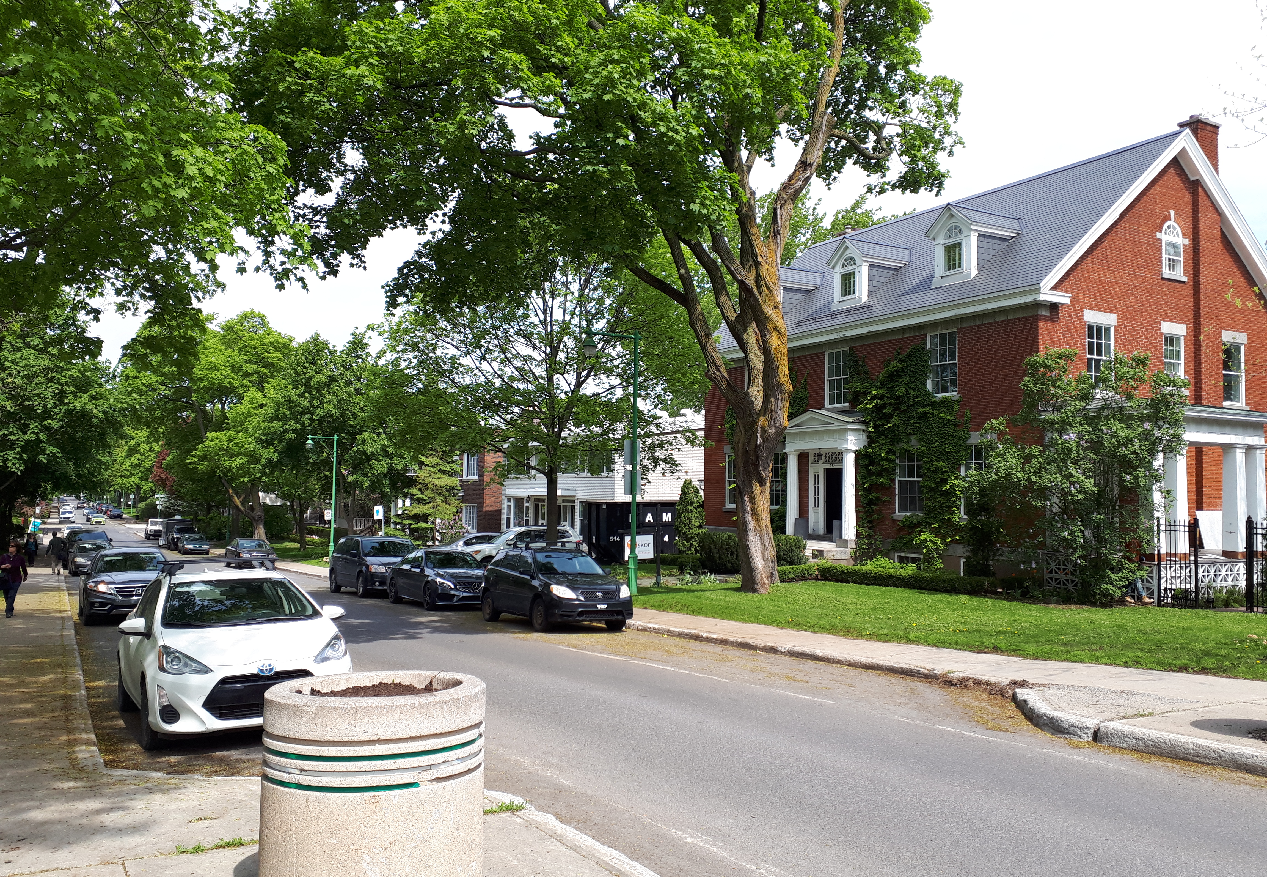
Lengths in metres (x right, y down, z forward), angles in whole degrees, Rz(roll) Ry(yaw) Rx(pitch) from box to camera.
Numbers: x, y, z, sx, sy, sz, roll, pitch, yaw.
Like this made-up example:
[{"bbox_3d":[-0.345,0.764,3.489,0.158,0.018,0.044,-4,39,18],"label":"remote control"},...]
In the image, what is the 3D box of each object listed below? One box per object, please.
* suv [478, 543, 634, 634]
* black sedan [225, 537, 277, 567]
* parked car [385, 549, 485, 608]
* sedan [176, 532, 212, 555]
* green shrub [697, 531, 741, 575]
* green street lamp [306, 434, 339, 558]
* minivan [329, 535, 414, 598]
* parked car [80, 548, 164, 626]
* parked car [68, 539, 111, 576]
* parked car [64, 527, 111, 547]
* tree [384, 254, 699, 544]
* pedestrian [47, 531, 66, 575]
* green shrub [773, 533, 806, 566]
[{"bbox_3d":[-1.650,2.961,20.088,1.790,1.590,4.350,3,-6,-30],"label":"suv"},{"bbox_3d":[-19.283,5.774,49.808,1.800,1.450,4.650,3,-6,-31],"label":"black sedan"},{"bbox_3d":[-5.047,3.673,25.996,1.820,1.440,4.690,3,-7,-30],"label":"parked car"},{"bbox_3d":[-30.270,7.268,68.142,1.710,1.380,4.400,3,-5,-30],"label":"sedan"},{"bbox_3d":[2.655,3.505,30.300,1.400,1.320,1.450,1,-3,0],"label":"green shrub"},{"bbox_3d":[-15.050,2.890,47.700,1.570,6.250,0.380,2,-3,-30],"label":"green street lamp"},{"bbox_3d":[-8.242,4.098,31.628,2.000,1.750,5.150,3,-7,-31],"label":"minivan"},{"bbox_3d":[-11.493,3.246,22.512,1.900,1.660,4.950,3,-7,-31],"label":"parked car"},{"bbox_3d":[-24.070,5.329,44.081,1.780,1.420,4.650,3,-6,-31],"label":"parked car"},{"bbox_3d":[-26.214,5.329,47.500,1.930,1.760,4.850,3,-5,-31],"label":"parked car"},{"bbox_3d":[-2.950,-0.868,31.500,10.000,10.300,10.200,1,-3,0],"label":"tree"},{"bbox_3d":[-23.716,4.729,40.600,0.680,1.740,0.500,2,-3,-30],"label":"pedestrian"},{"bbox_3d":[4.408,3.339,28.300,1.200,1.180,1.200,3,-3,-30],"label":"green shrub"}]

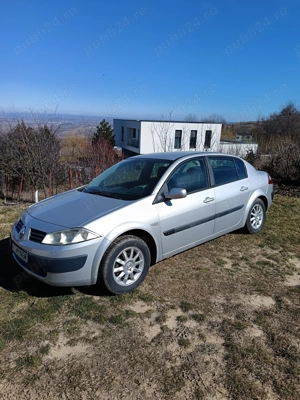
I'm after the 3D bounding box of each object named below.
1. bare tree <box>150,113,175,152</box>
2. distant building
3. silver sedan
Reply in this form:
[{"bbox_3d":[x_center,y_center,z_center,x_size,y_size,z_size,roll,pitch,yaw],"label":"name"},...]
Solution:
[{"bbox_3d":[0.738,-3.766,17.638,1.600,3.400,1.600,3,16,2],"label":"bare tree"},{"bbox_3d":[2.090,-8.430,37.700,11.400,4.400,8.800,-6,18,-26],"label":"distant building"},{"bbox_3d":[0.297,-0.066,4.372,4.480,1.450,1.790,-12,17,-40],"label":"silver sedan"}]

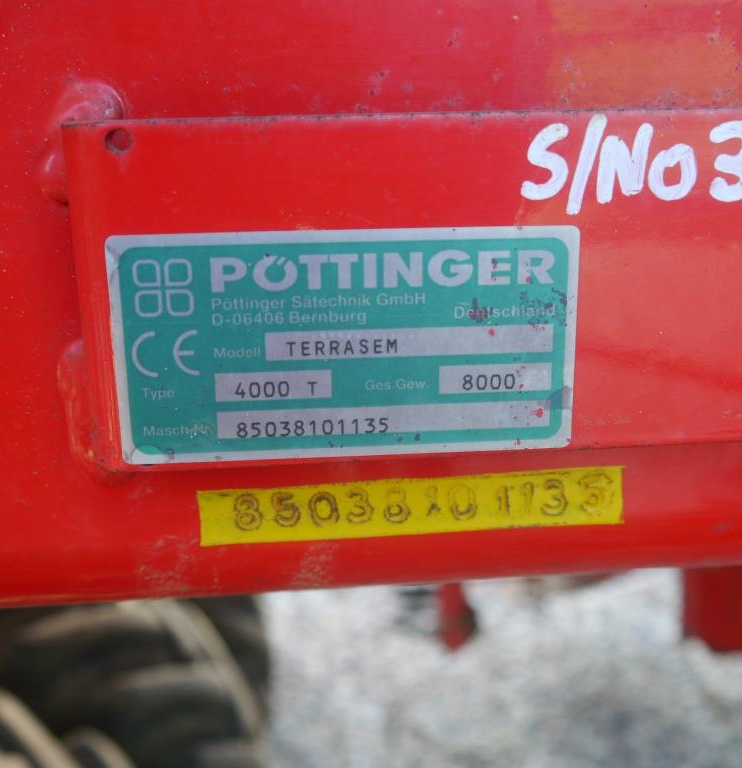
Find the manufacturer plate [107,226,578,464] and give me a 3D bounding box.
[{"bbox_3d":[-0.005,-0.008,0.227,0.104,0.052,0.001,-2,15,-4],"label":"manufacturer plate"}]

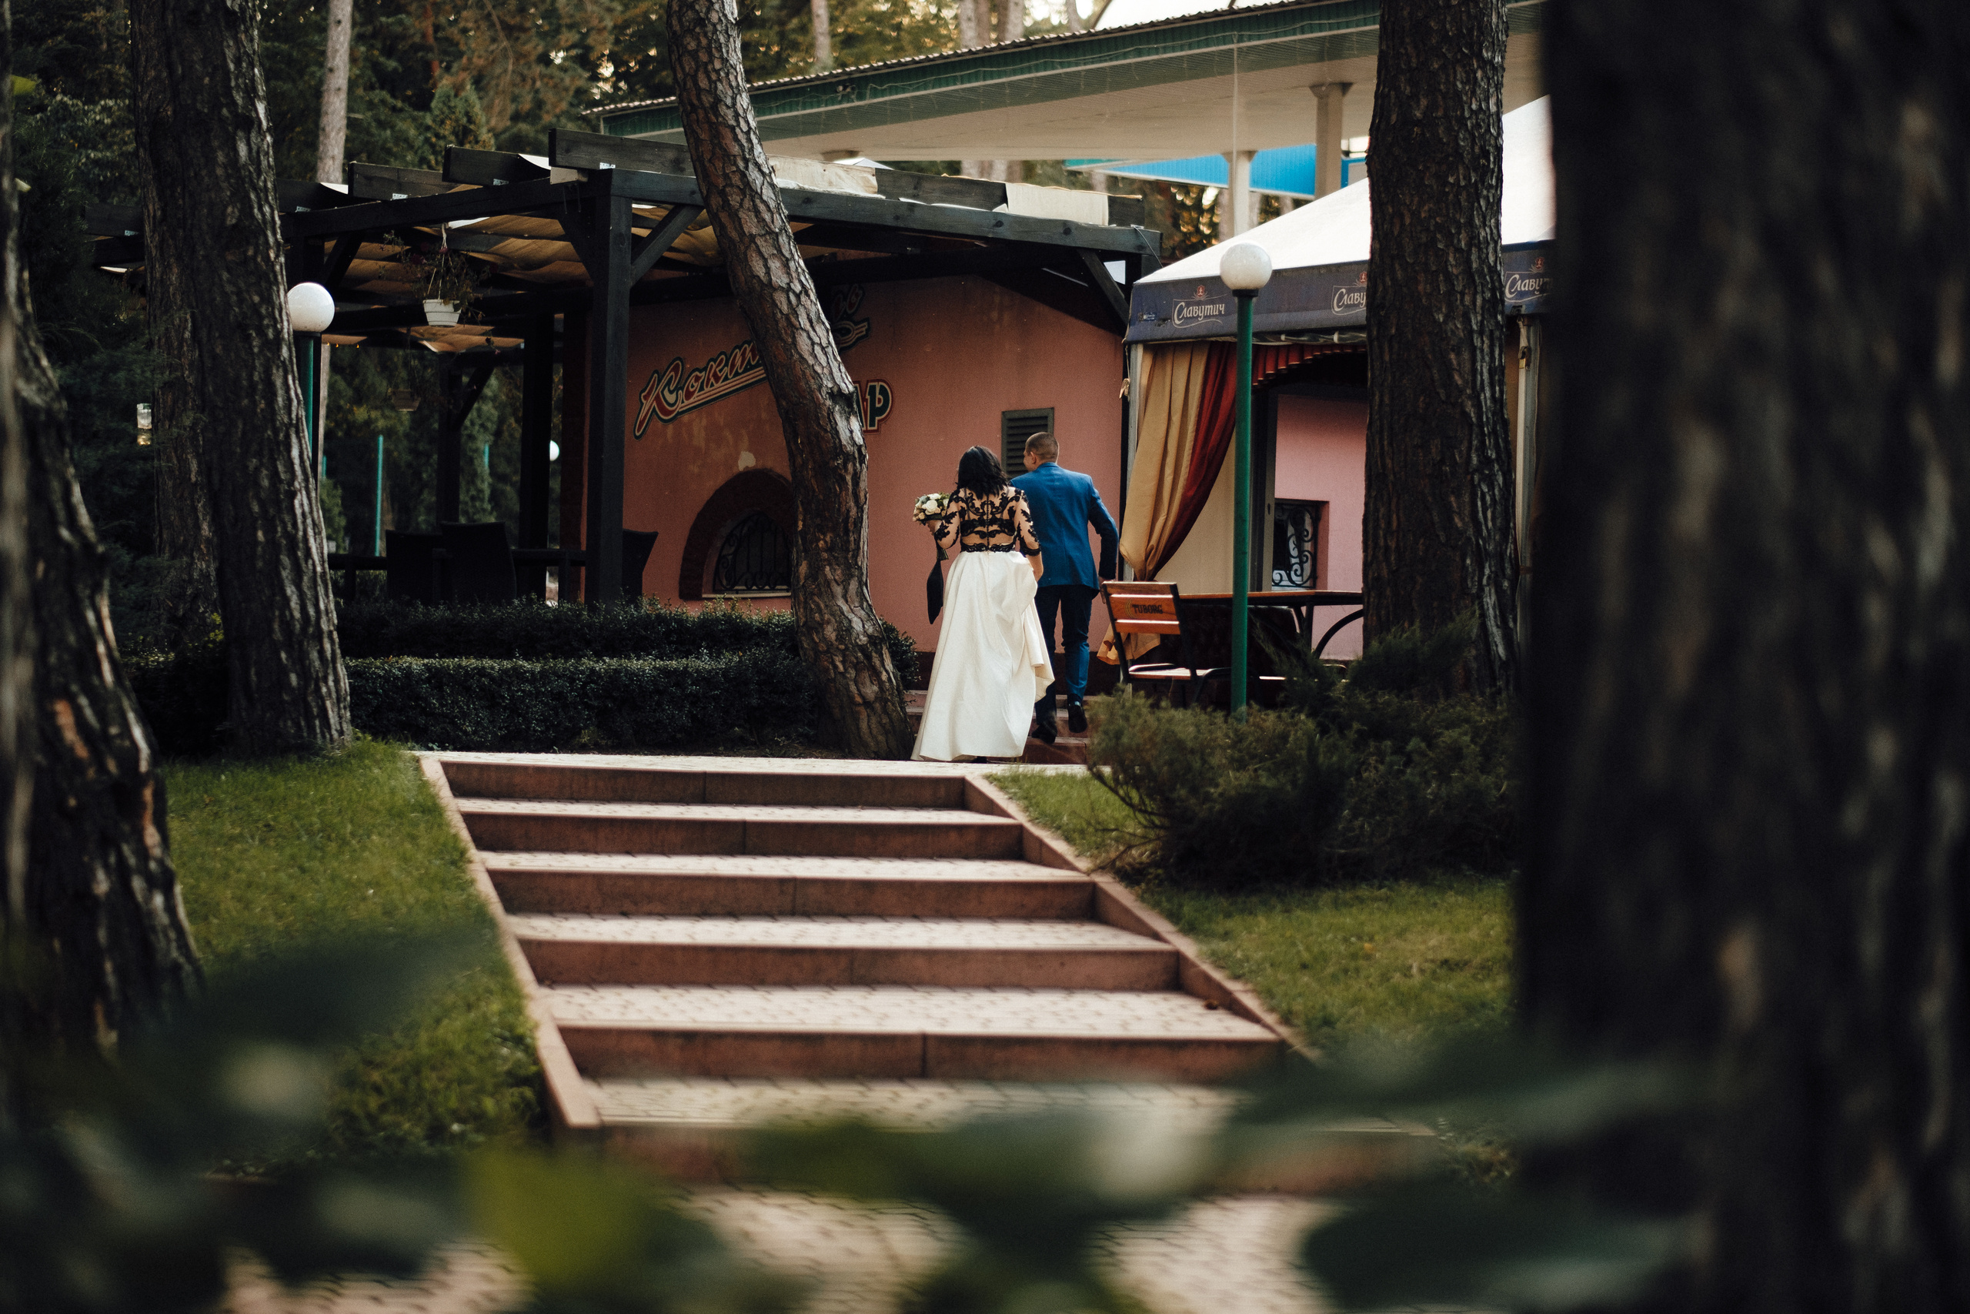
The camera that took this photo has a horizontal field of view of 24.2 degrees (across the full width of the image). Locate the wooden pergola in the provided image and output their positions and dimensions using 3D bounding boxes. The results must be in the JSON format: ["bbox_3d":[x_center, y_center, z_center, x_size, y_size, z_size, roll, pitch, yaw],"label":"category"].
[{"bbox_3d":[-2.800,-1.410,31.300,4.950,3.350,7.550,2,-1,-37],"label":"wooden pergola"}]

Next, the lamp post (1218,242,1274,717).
[{"bbox_3d":[1.440,-0.870,25.400,0.290,2.800,0.290,2,0,0],"label":"lamp post"}]

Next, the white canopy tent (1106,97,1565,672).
[{"bbox_3d":[3.720,-1.480,26.850,4.150,4.050,4.150,2,-1,-36],"label":"white canopy tent"}]

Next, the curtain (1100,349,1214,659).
[{"bbox_3d":[1.015,-0.897,26.950,0.250,1.900,0.850,2,-1,-36],"label":"curtain"}]

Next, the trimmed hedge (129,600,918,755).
[{"bbox_3d":[-2.600,0.110,26.100,4.500,0.860,1.500,2,0,-9],"label":"trimmed hedge"}]

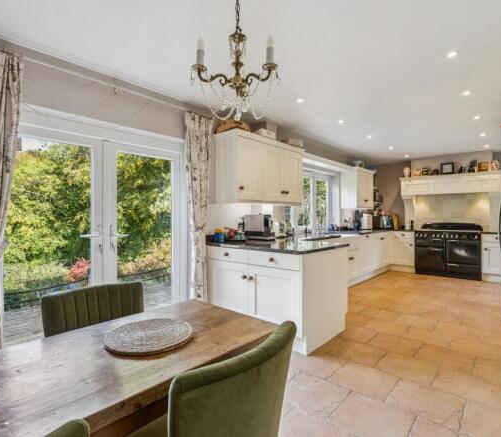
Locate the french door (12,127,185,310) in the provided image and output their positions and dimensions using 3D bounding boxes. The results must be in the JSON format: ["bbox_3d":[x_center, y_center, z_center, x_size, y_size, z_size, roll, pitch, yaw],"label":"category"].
[{"bbox_3d":[-1.324,0.189,2.620,0.090,2.080,1.810,0,0,42],"label":"french door"}]

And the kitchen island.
[{"bbox_3d":[0.278,0.768,3.332,1.325,0.900,0.940,0,0,42],"label":"kitchen island"}]

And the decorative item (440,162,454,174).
[{"bbox_3d":[4.073,-1.024,6.009,0.225,0.240,0.060,0,0,42],"label":"decorative item"}]

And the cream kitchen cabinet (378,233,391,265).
[{"bbox_3d":[2.629,0.697,6.435,0.620,0.805,0.780,0,0,42],"label":"cream kitchen cabinet"}]

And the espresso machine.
[{"bbox_3d":[0.140,0.129,3.832,0.410,0.343,0.210,0,0,37],"label":"espresso machine"}]

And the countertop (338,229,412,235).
[{"bbox_3d":[2.631,0.294,6.107,1.160,0.035,2.600,0,0,42],"label":"countertop"}]

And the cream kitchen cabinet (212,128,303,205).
[{"bbox_3d":[0.153,-0.600,3.921,0.390,0.840,1.310,0,0,42],"label":"cream kitchen cabinet"}]

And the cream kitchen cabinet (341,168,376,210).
[{"bbox_3d":[2.373,-0.637,6.424,0.350,0.865,1.000,0,0,42],"label":"cream kitchen cabinet"}]

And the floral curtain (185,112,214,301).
[{"bbox_3d":[-0.568,0.022,3.291,0.140,2.340,0.360,0,0,42],"label":"floral curtain"}]

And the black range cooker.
[{"bbox_3d":[4.133,0.645,6.079,1.095,1.080,0.600,0,0,42],"label":"black range cooker"}]

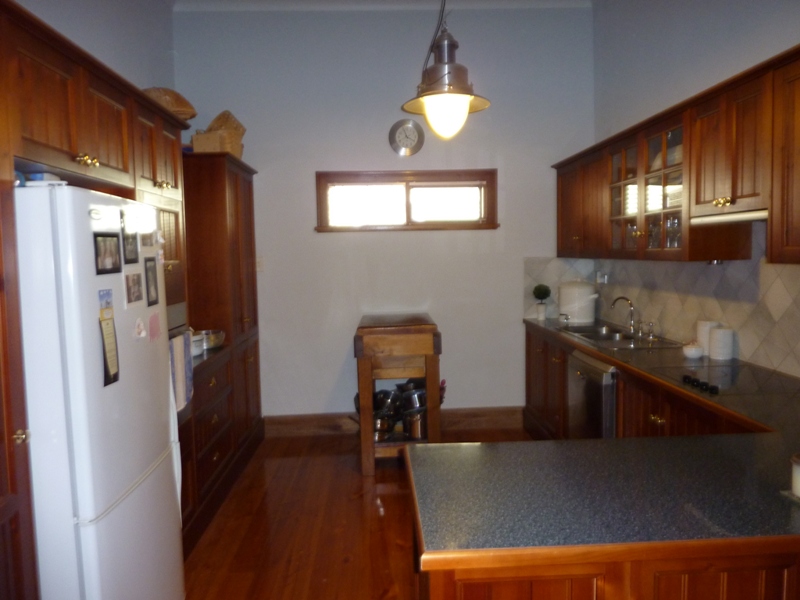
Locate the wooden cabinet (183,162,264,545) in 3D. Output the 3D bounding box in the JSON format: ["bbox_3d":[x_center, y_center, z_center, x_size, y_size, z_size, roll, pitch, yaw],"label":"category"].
[{"bbox_3d":[-1.343,0.151,3.608,0.573,2.110,1.947,-1,5,-2],"label":"wooden cabinet"}]

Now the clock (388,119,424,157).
[{"bbox_3d":[0.055,-1.269,4.506,0.286,0.286,0.042,-1,5,-2],"label":"clock"}]

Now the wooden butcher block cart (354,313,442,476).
[{"bbox_3d":[-0.013,0.641,4.100,0.545,0.995,0.670,-1,5,-2],"label":"wooden butcher block cart"}]

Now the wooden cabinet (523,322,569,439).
[{"bbox_3d":[1.318,0.657,4.208,0.572,0.885,1.032,-1,5,-2],"label":"wooden cabinet"}]

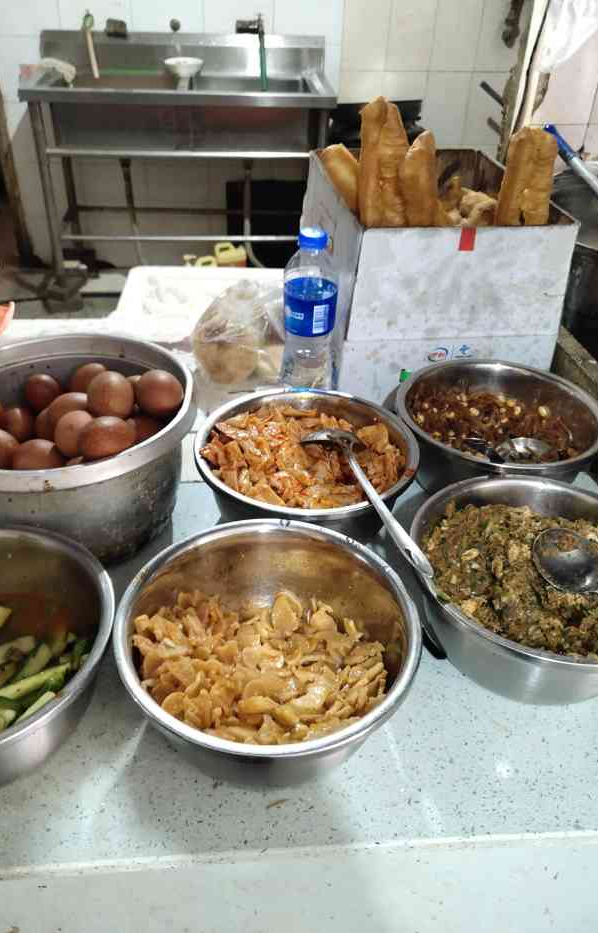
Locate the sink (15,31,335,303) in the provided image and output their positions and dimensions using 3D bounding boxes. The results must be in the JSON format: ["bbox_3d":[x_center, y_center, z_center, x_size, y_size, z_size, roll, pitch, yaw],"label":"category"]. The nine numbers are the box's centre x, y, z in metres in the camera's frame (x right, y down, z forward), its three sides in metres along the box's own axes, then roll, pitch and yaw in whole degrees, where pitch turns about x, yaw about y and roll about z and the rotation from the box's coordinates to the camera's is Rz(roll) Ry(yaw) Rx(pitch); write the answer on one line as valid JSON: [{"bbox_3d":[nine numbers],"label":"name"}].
[{"bbox_3d":[-0.443,-1.176,3.237,1.100,0.914,0.530,-1,37,-4],"label":"sink"}]

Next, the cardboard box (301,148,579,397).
[{"bbox_3d":[0.157,-0.252,1.067,0.252,0.240,0.290,-5,37,-10],"label":"cardboard box"}]

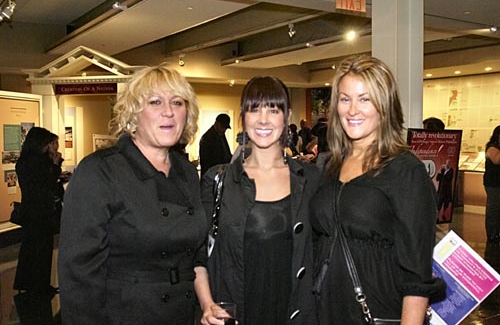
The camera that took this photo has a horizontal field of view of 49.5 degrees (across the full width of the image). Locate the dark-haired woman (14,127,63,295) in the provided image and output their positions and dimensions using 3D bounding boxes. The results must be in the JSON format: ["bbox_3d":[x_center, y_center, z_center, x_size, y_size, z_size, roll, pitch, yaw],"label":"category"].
[{"bbox_3d":[-2.085,0.467,5.353,0.440,1.650,0.440,-1,4,-15],"label":"dark-haired woman"}]

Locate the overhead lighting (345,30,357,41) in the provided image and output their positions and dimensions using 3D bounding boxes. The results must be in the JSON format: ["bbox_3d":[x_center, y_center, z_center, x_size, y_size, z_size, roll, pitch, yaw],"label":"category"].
[{"bbox_3d":[1.506,-1.880,8.048,0.150,0.170,0.150,0,4,14],"label":"overhead lighting"}]

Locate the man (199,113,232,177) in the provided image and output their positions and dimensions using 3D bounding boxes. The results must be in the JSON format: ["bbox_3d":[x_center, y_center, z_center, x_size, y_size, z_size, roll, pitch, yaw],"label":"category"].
[{"bbox_3d":[-0.480,0.255,7.430,0.420,1.790,0.500,0,4,9],"label":"man"}]

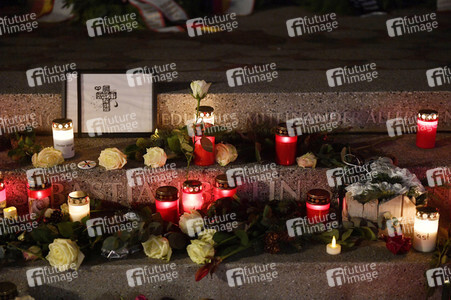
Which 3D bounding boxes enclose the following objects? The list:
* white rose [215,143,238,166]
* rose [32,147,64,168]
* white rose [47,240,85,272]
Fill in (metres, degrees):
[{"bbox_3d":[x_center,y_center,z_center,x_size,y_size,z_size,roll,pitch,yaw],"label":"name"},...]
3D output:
[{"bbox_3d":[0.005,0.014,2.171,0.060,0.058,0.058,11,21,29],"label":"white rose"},{"bbox_3d":[-0.538,0.023,2.360,0.092,0.058,0.068,0,20,0],"label":"rose"},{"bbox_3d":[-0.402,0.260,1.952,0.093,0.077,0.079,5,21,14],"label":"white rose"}]

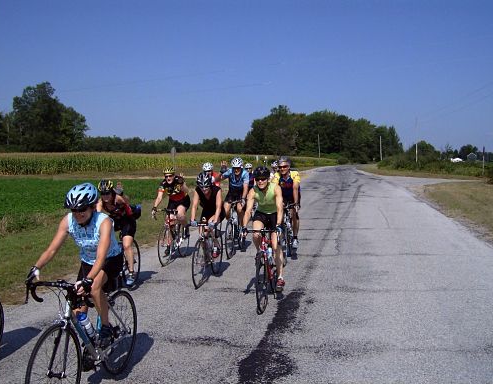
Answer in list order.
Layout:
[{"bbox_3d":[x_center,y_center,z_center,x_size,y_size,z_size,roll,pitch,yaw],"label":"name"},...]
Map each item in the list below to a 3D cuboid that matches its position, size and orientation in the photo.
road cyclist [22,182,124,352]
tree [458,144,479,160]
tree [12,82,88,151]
[{"bbox_3d":[-1.128,0.619,3.904,0.520,1.405,0.950,1,3,11],"label":"road cyclist"},{"bbox_3d":[128.345,-20.849,309.248,11.500,10.500,10.350,0,3,0],"label":"tree"},{"bbox_3d":[-47.784,-16.574,129.268,18.000,20.500,16.200,0,3,0],"label":"tree"}]

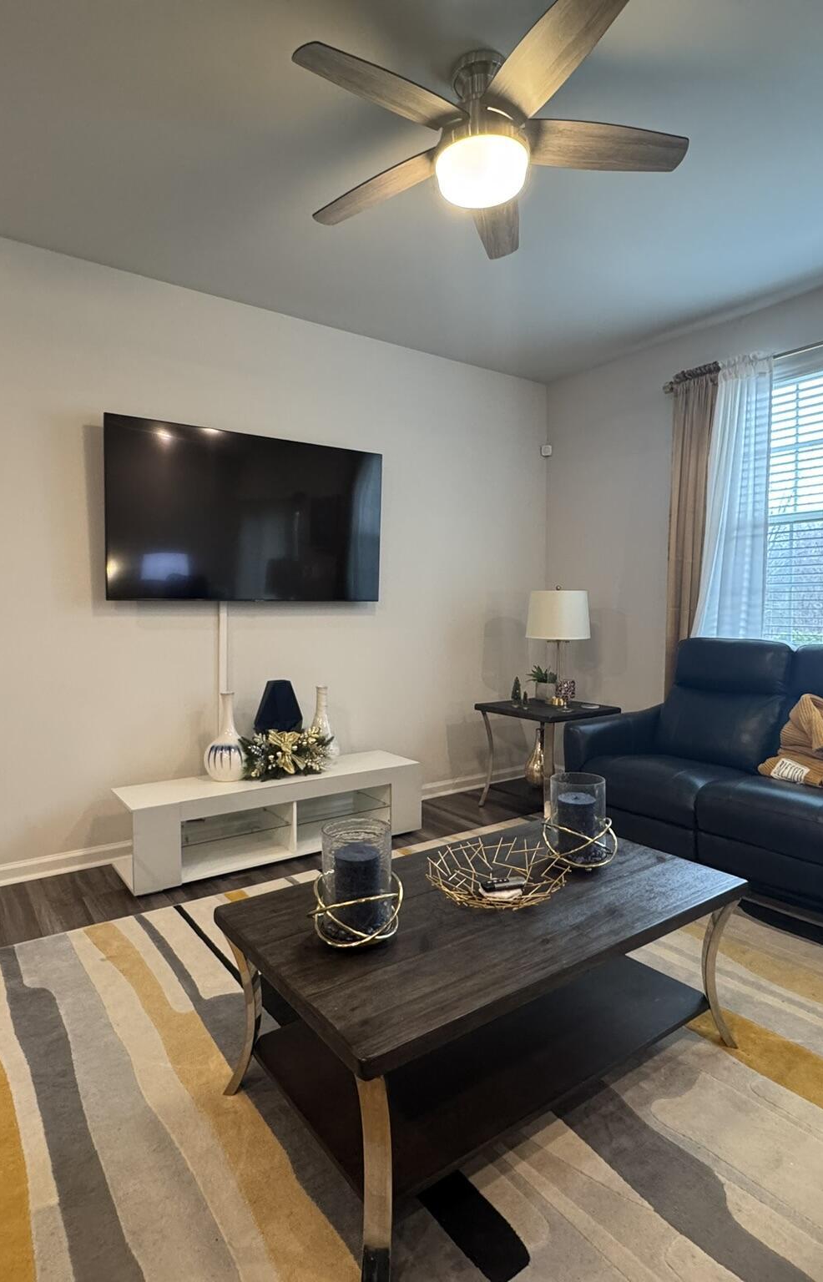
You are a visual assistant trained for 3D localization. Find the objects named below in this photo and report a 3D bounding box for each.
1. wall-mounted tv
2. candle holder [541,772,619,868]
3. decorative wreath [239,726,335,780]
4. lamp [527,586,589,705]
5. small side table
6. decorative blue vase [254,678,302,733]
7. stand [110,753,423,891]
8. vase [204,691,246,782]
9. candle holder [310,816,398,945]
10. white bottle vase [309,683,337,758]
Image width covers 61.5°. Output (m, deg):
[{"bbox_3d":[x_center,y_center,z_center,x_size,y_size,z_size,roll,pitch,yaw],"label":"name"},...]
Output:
[{"bbox_3d":[-0.775,-0.610,3.502,1.446,0.823,0.060,-2,3,-36],"label":"wall-mounted tv"},{"bbox_3d":[0.485,0.517,2.015,0.208,0.237,0.208,0,3,0],"label":"candle holder"},{"bbox_3d":[-0.612,0.549,3.437,0.500,0.241,0.210,-2,3,-36],"label":"decorative wreath"},{"bbox_3d":[0.879,0.029,4.129,0.390,0.697,0.390,0,3,0],"label":"lamp"},{"bbox_3d":[0.777,0.690,4.031,0.600,0.613,0.620,-2,3,-36],"label":"small side table"},{"bbox_3d":[-0.680,0.438,3.525,0.244,0.456,0.230,-2,3,-36],"label":"decorative blue vase"},{"bbox_3d":[-0.669,0.849,3.452,1.469,0.359,0.422,-2,3,-36],"label":"stand"},{"bbox_3d":[-0.909,0.466,3.374,0.204,0.416,0.204,-2,3,-36],"label":"vase"},{"bbox_3d":[-0.123,0.540,1.563,0.206,0.237,0.206,0,3,0],"label":"candle holder"},{"bbox_3d":[-0.487,0.452,3.695,0.194,0.411,0.194,0,3,0],"label":"white bottle vase"}]

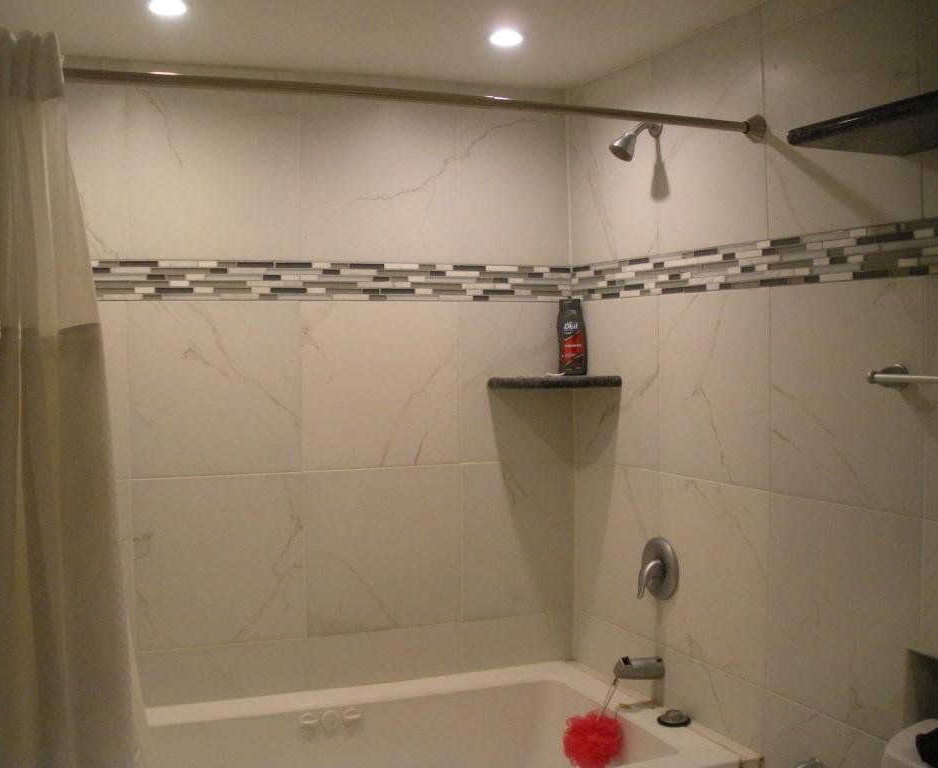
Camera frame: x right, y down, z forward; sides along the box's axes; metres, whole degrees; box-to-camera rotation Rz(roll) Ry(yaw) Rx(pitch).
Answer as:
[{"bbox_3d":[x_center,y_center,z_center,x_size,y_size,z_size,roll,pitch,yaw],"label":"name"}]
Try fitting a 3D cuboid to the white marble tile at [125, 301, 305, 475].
[{"bbox_3d":[-0.655,0.013,2.776,0.452,0.460,0.012,-1,2,-24],"label":"white marble tile"}]

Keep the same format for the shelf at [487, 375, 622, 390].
[{"bbox_3d":[0.273,-0.006,3.067,0.393,0.031,0.197,0,2,22],"label":"shelf"}]

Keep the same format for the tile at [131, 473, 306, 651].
[{"bbox_3d":[-0.651,0.471,2.791,0.452,0.458,0.012,-1,2,-24],"label":"tile"}]

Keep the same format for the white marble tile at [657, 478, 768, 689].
[{"bbox_3d":[0.579,0.456,2.548,0.012,0.456,0.456,-1,2,-23],"label":"white marble tile"}]

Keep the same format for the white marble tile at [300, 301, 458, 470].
[{"bbox_3d":[-0.239,0.002,2.933,0.456,0.456,0.012,-1,2,-23],"label":"white marble tile"}]

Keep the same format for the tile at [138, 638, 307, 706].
[{"bbox_3d":[-0.642,0.763,2.803,0.459,0.153,0.012,-1,2,-23],"label":"tile"}]

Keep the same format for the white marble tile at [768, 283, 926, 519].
[{"bbox_3d":[0.759,0.020,2.153,0.012,0.457,0.460,-1,2,-23],"label":"white marble tile"}]

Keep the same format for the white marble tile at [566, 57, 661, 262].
[{"bbox_3d":[0.393,-0.586,2.921,0.012,0.512,0.458,-1,2,-23],"label":"white marble tile"}]

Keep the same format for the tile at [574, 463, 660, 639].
[{"bbox_3d":[0.407,0.448,2.966,0.012,0.456,0.456,-1,2,-23],"label":"tile"}]

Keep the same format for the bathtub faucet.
[{"bbox_3d":[0.442,0.741,2.766,0.136,0.058,0.056,-1,2,-24],"label":"bathtub faucet"}]

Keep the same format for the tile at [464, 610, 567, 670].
[{"bbox_3d":[0.146,0.751,3.121,0.364,0.163,0.012,-1,2,-23],"label":"tile"}]

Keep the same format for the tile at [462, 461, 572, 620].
[{"bbox_3d":[0.146,0.453,3.139,0.364,0.458,0.012,-1,2,-24],"label":"tile"}]

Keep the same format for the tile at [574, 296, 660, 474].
[{"bbox_3d":[0.404,-0.005,2.950,0.012,0.456,0.456,-1,2,-23],"label":"tile"}]

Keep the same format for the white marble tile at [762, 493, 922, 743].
[{"bbox_3d":[0.742,0.460,2.135,0.012,0.456,0.456,-1,2,-23],"label":"white marble tile"}]

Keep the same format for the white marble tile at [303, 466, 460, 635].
[{"bbox_3d":[-0.232,0.456,2.934,0.459,0.457,0.012,-1,2,-23],"label":"white marble tile"}]

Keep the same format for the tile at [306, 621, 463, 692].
[{"bbox_3d":[-0.227,0.752,2.945,0.459,0.153,0.012,-1,2,-23],"label":"tile"}]

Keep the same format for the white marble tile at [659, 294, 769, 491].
[{"bbox_3d":[0.578,0.006,2.530,0.012,0.456,0.456,-1,2,-23],"label":"white marble tile"}]

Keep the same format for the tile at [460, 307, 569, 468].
[{"bbox_3d":[0.140,-0.007,3.093,0.364,0.456,0.012,-1,2,-23],"label":"tile"}]

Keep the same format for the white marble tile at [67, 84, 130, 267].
[{"bbox_3d":[-1.028,-0.543,2.597,0.350,0.460,0.012,-1,2,-24],"label":"white marble tile"}]

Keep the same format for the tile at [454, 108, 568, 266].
[{"bbox_3d":[0.132,-0.566,3.075,0.364,0.456,0.012,-1,2,-23],"label":"tile"}]

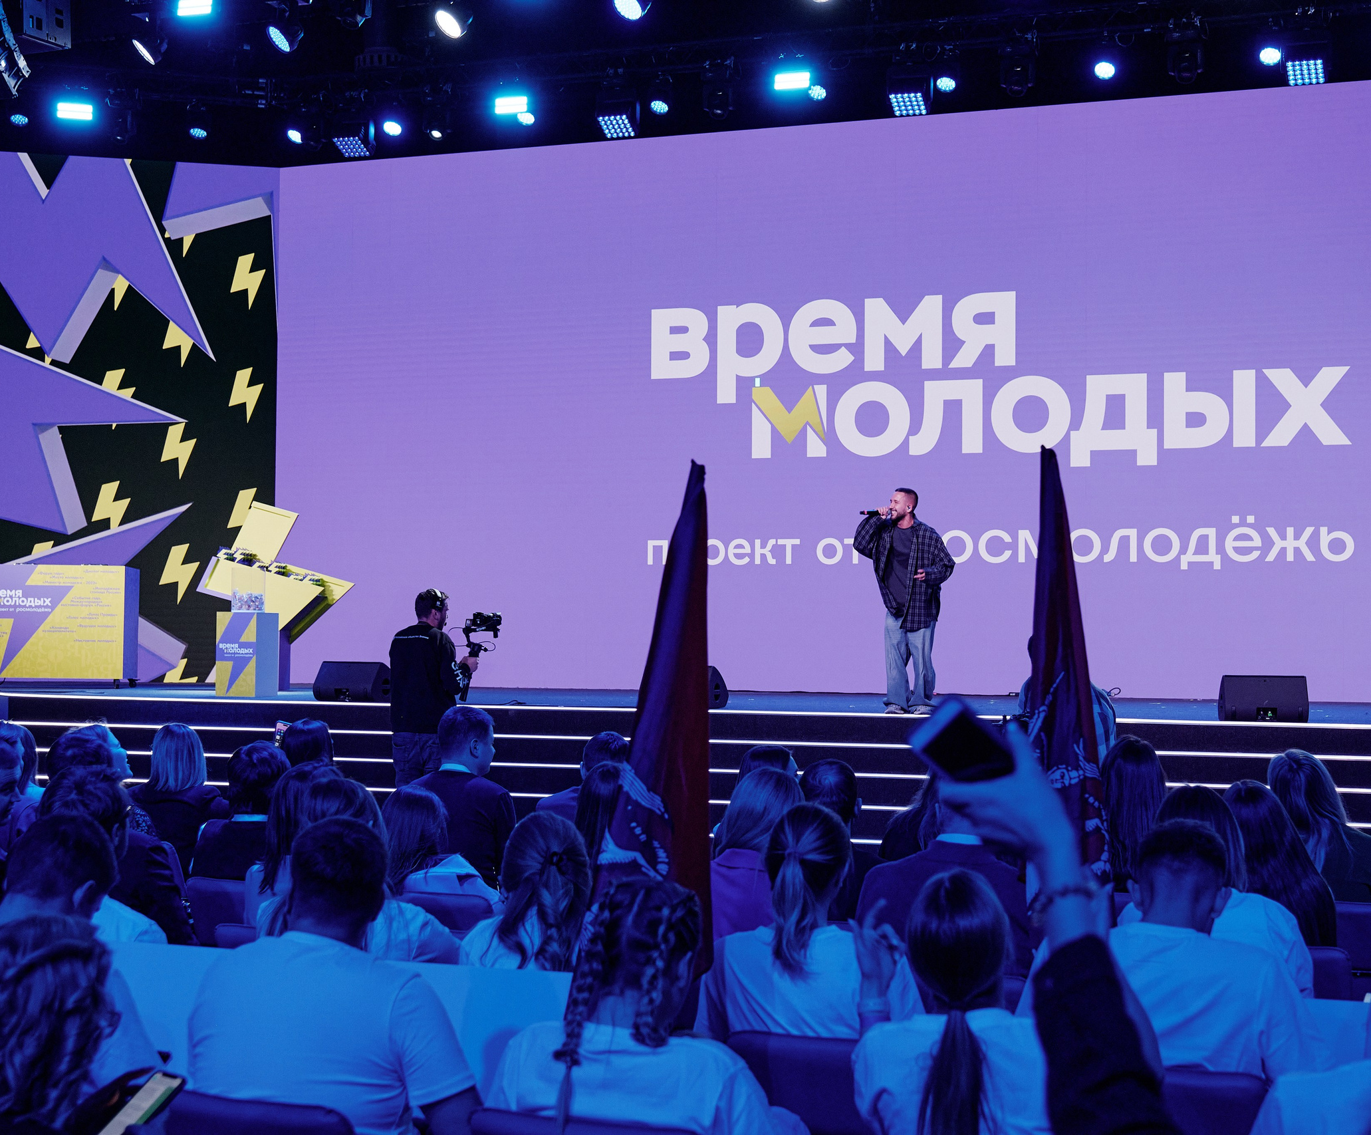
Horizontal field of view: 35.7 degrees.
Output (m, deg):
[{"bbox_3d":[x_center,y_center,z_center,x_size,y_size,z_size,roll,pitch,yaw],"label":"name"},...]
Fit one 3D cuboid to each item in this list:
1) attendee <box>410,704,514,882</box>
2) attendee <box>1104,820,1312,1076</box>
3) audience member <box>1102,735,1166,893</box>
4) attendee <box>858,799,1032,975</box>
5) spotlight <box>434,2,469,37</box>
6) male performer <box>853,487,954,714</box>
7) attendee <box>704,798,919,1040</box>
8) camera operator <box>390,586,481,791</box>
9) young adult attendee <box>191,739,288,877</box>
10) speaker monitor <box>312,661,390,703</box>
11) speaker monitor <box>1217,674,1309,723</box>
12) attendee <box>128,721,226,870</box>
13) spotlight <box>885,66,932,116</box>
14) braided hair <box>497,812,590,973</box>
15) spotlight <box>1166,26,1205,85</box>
[{"bbox_3d":[-0.680,1.140,7.350,0.530,1.310,0.750,0,-1,29],"label":"attendee"},{"bbox_3d":[1.050,1.140,4.280,0.540,1.290,0.750,0,-1,16],"label":"attendee"},{"bbox_3d":[1.509,1.211,6.960,0.460,1.280,0.780,0,-2,20],"label":"audience member"},{"bbox_3d":[0.729,1.130,5.300,0.520,1.310,0.800,0,-2,20],"label":"attendee"},{"bbox_3d":[-1.843,-4.318,16.800,0.270,0.290,0.290,-44,19,-21],"label":"spotlight"},{"bbox_3d":[1.727,0.251,16.800,0.740,1.790,0.500,0,-2,22],"label":"male performer"},{"bbox_3d":[0.345,1.118,4.490,0.480,1.270,0.780,0,-2,20],"label":"attendee"},{"bbox_3d":[-1.655,1.029,13.900,0.520,1.770,0.500,-1,-1,45],"label":"camera operator"},{"bbox_3d":[-1.289,1.194,7.034,0.470,1.270,0.780,0,-2,20],"label":"young adult attendee"},{"bbox_3d":[-2.895,1.004,18.839,0.650,0.345,0.480,0,-2,24],"label":"speaker monitor"},{"bbox_3d":[4.386,0.973,16.101,0.650,0.345,0.480,0,-2,16],"label":"speaker monitor"},{"bbox_3d":[-1.794,1.230,8.195,0.470,1.270,0.780,0,-2,20],"label":"attendee"},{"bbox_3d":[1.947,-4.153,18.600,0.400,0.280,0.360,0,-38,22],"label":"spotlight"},{"bbox_3d":[-0.308,0.706,4.620,0.200,0.350,0.210,0,-1,14],"label":"braided hair"},{"bbox_3d":[4.201,-4.310,17.900,0.340,0.490,0.310,0,-1,21],"label":"spotlight"}]

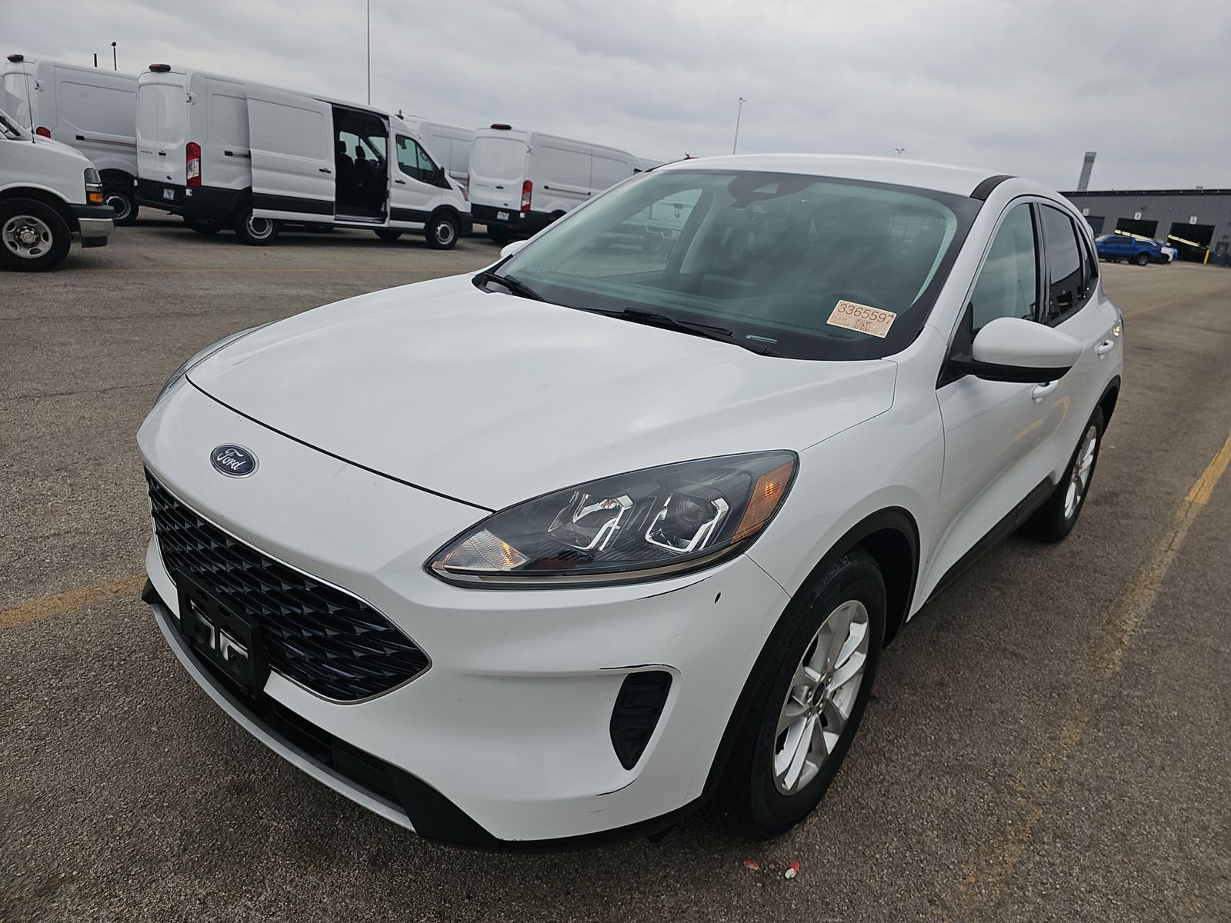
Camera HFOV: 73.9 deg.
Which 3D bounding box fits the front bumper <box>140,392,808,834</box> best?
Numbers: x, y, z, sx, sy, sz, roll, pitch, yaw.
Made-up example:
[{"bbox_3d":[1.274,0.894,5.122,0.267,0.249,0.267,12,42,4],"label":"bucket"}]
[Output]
[{"bbox_3d":[-0.586,0.217,1.828,1.820,0.680,0.630,20,22,36],"label":"front bumper"}]

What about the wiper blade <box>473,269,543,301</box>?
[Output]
[{"bbox_3d":[-0.318,-0.549,2.636,0.070,0.060,0.620,-4,21,-29],"label":"wiper blade"}]

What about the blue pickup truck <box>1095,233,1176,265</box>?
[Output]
[{"bbox_3d":[36.204,-15.461,59.500,5.800,1.940,2.030,7,18,3],"label":"blue pickup truck"}]

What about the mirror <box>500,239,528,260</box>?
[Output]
[{"bbox_3d":[-0.379,-0.792,3.219,0.280,0.170,0.170,20,22,36],"label":"mirror"}]

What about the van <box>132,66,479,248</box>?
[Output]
[{"bbox_3d":[-5.250,-5.295,14.935,2.080,2.540,5.980,20,22,36],"label":"van"}]

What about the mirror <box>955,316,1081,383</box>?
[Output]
[{"bbox_3d":[1.046,-0.285,2.119,0.280,0.170,0.170,20,22,36],"label":"mirror"}]

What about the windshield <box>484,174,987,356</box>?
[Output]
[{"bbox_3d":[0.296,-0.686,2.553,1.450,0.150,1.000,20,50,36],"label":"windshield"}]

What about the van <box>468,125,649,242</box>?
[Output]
[{"bbox_3d":[-0.754,-6.581,20.324,2.080,2.540,5.980,20,23,37],"label":"van"}]

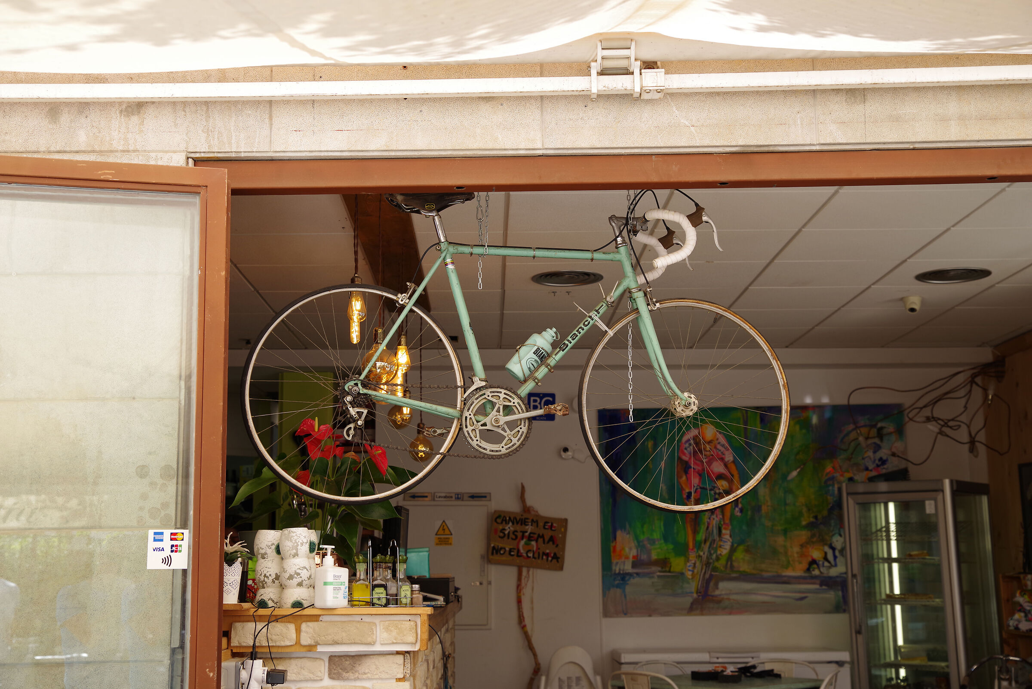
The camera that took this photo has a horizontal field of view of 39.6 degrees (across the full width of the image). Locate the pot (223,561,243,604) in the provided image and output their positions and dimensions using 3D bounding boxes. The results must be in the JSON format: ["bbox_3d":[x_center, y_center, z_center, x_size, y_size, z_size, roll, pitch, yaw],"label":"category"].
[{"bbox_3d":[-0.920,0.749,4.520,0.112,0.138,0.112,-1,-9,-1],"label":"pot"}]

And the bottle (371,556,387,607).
[{"bbox_3d":[-0.378,0.655,3.961,0.047,0.146,0.047,0,-9,-1],"label":"bottle"}]

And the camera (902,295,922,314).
[{"bbox_3d":[2.033,-0.196,7.341,0.102,0.080,0.104,-3,-9,16],"label":"camera"}]

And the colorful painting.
[{"bbox_3d":[1.478,1.022,8.861,1.914,1.274,0.035,0,-9,-1],"label":"colorful painting"}]

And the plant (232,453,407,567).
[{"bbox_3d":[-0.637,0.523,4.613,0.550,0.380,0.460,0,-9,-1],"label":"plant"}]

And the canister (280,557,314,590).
[{"bbox_3d":[-0.615,0.639,4.019,0.090,0.089,0.090,0,-9,-1],"label":"canister"}]

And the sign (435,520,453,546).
[{"bbox_3d":[-0.448,1.172,8.895,0.110,0.158,0.003,-1,-9,-1],"label":"sign"}]

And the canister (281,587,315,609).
[{"bbox_3d":[-0.611,0.718,4.007,0.092,0.085,0.092,0,-9,-1],"label":"canister"}]

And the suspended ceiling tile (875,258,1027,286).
[{"bbox_3d":[2.046,-0.340,6.714,0.600,0.018,0.600,0,-9,-1],"label":"suspended ceiling tile"}]

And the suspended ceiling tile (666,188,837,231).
[{"bbox_3d":[0.864,-0.517,5.493,0.595,0.020,0.595,-1,-9,-1],"label":"suspended ceiling tile"}]

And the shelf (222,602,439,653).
[{"bbox_3d":[-0.515,0.782,3.974,0.582,0.114,0.250,0,-9,-1],"label":"shelf"}]

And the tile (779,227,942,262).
[{"bbox_3d":[1.458,-0.428,6.095,0.600,0.018,0.600,0,-9,-1],"label":"tile"}]

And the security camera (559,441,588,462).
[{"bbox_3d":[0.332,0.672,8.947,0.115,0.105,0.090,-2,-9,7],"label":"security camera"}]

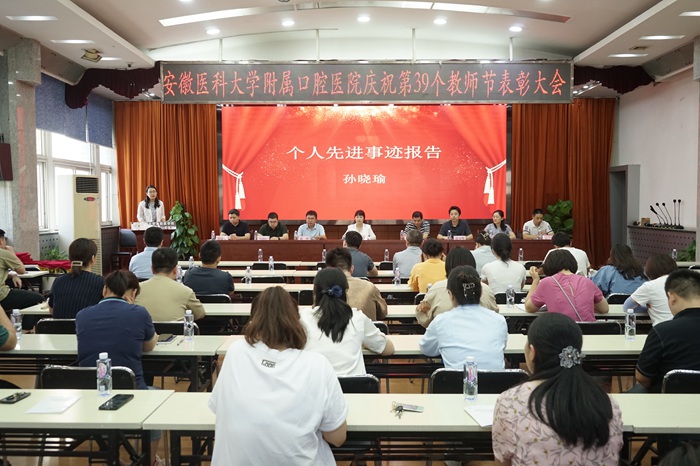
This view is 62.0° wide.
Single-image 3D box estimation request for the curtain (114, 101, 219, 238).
[{"bbox_3d":[-3.562,-0.920,11.331,2.044,3.236,0.200,0,3,0],"label":"curtain"}]

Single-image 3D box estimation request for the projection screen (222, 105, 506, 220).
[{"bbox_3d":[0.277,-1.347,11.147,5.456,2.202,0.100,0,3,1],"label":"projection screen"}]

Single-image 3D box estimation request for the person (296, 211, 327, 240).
[{"bbox_3d":[-0.625,0.264,9.448,0.500,1.245,0.720,0,3,0],"label":"person"}]

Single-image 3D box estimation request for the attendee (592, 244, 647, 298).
[{"bbox_3d":[2.463,0.703,5.367,0.520,1.200,0.750,0,3,-5],"label":"attendee"}]

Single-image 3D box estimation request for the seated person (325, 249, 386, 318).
[{"bbox_3d":[0.004,0.739,4.266,0.540,1.271,0.750,0,3,0],"label":"seated person"}]

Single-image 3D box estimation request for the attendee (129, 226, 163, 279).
[{"bbox_3d":[-2.079,0.594,6.339,0.520,1.331,0.750,0,3,0],"label":"attendee"}]

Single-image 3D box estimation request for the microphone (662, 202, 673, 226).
[{"bbox_3d":[5.424,-0.295,9.928,0.200,0.430,0.120,0,3,1],"label":"microphone"}]

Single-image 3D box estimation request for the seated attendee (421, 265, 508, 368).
[{"bbox_3d":[0.591,0.799,3.151,0.480,1.275,0.720,0,3,0],"label":"seated attendee"}]

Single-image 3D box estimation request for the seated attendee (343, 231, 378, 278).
[{"bbox_3d":[0.086,0.623,6.655,0.500,1.240,0.750,0,3,3],"label":"seated attendee"}]

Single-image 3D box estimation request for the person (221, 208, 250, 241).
[{"bbox_3d":[-1.963,0.218,9.997,0.500,1.240,0.720,0,3,1],"label":"person"}]

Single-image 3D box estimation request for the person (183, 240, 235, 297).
[{"bbox_3d":[-1.310,0.689,5.435,0.500,1.220,0.750,0,3,3],"label":"person"}]

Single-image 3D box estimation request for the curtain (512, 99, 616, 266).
[{"bbox_3d":[4.146,-0.949,11.329,2.083,3.293,0.200,0,3,0],"label":"curtain"}]

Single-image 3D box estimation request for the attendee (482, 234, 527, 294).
[{"bbox_3d":[1.371,0.653,5.368,0.450,1.321,0.720,0,3,0],"label":"attendee"}]

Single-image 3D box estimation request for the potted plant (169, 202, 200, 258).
[{"bbox_3d":[-2.712,0.183,9.554,0.500,1.410,0.500,0,3,1],"label":"potted plant"}]

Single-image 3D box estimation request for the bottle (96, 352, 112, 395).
[{"bbox_3d":[-1.038,0.598,2.469,0.063,0.176,0.063,0,3,1],"label":"bottle"}]

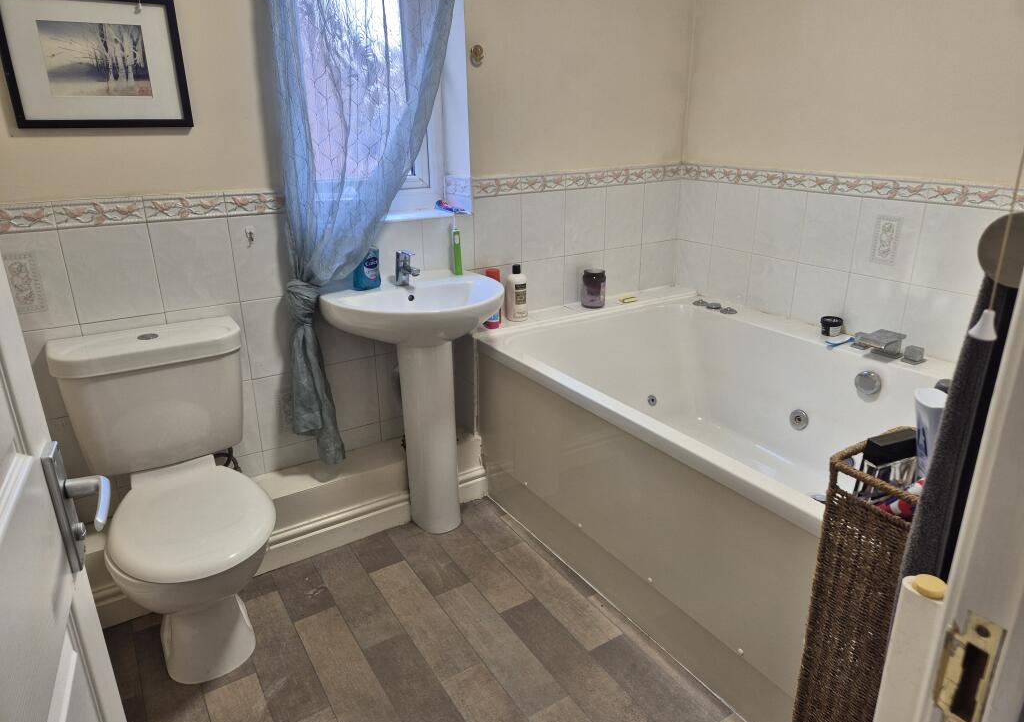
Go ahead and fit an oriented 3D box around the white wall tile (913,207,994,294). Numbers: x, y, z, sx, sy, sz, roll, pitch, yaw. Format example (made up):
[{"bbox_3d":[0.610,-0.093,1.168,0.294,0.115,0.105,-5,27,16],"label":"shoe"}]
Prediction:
[{"bbox_3d":[1.298,-0.328,2.004,0.012,0.247,0.200,-12,23,-30],"label":"white wall tile"}]

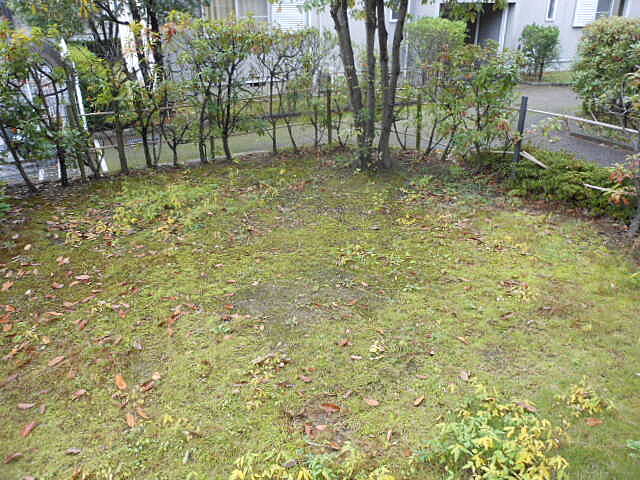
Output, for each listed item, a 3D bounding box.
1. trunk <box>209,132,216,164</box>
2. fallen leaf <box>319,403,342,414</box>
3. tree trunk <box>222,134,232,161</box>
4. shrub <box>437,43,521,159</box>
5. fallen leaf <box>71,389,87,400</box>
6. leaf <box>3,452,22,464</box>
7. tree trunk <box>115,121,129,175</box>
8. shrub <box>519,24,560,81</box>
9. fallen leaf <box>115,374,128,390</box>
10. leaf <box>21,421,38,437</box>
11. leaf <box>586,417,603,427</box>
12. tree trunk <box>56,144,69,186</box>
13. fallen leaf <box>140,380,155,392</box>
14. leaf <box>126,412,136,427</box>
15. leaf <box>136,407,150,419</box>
[{"bbox_3d":[-1.266,-1.110,6.068,0.076,0.359,0.065,-5,24,-11],"label":"trunk"},{"bbox_3d":[0.045,0.723,2.236,0.093,0.015,0.038,6,24,14],"label":"fallen leaf"},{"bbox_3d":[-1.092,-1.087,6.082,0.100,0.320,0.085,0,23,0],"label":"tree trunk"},{"bbox_3d":[1.956,-1.646,6.152,0.994,1.316,0.950,0,23,0],"label":"shrub"},{"bbox_3d":[-1.069,0.690,2.303,0.031,0.015,0.071,12,26,25],"label":"fallen leaf"},{"bbox_3d":[-1.174,0.828,1.978,0.075,0.020,0.038,-20,30,-39],"label":"leaf"},{"bbox_3d":[-2.141,-1.012,5.582,0.093,0.562,0.087,-9,25,-19],"label":"tree trunk"},{"bbox_3d":[5.841,-5.002,13.832,1.050,1.420,1.050,9,25,20],"label":"shrub"},{"bbox_3d":[-0.916,0.651,2.390,0.042,0.020,0.112,-18,29,-35],"label":"fallen leaf"},{"bbox_3d":[-1.183,0.771,2.113,0.037,0.015,0.087,6,24,13],"label":"leaf"},{"bbox_3d":[1.146,0.760,2.159,0.068,0.015,0.038,1,23,1],"label":"leaf"},{"bbox_3d":[-2.595,-0.763,5.196,0.077,0.409,0.071,-11,26,-25],"label":"tree trunk"},{"bbox_3d":[-0.786,0.660,2.368,0.042,0.020,0.082,11,25,23],"label":"fallen leaf"},{"bbox_3d":[-0.789,0.751,2.163,0.028,0.015,0.093,-13,26,-27],"label":"leaf"},{"bbox_3d":[-0.749,0.736,2.199,0.097,0.015,0.028,19,29,37],"label":"leaf"}]

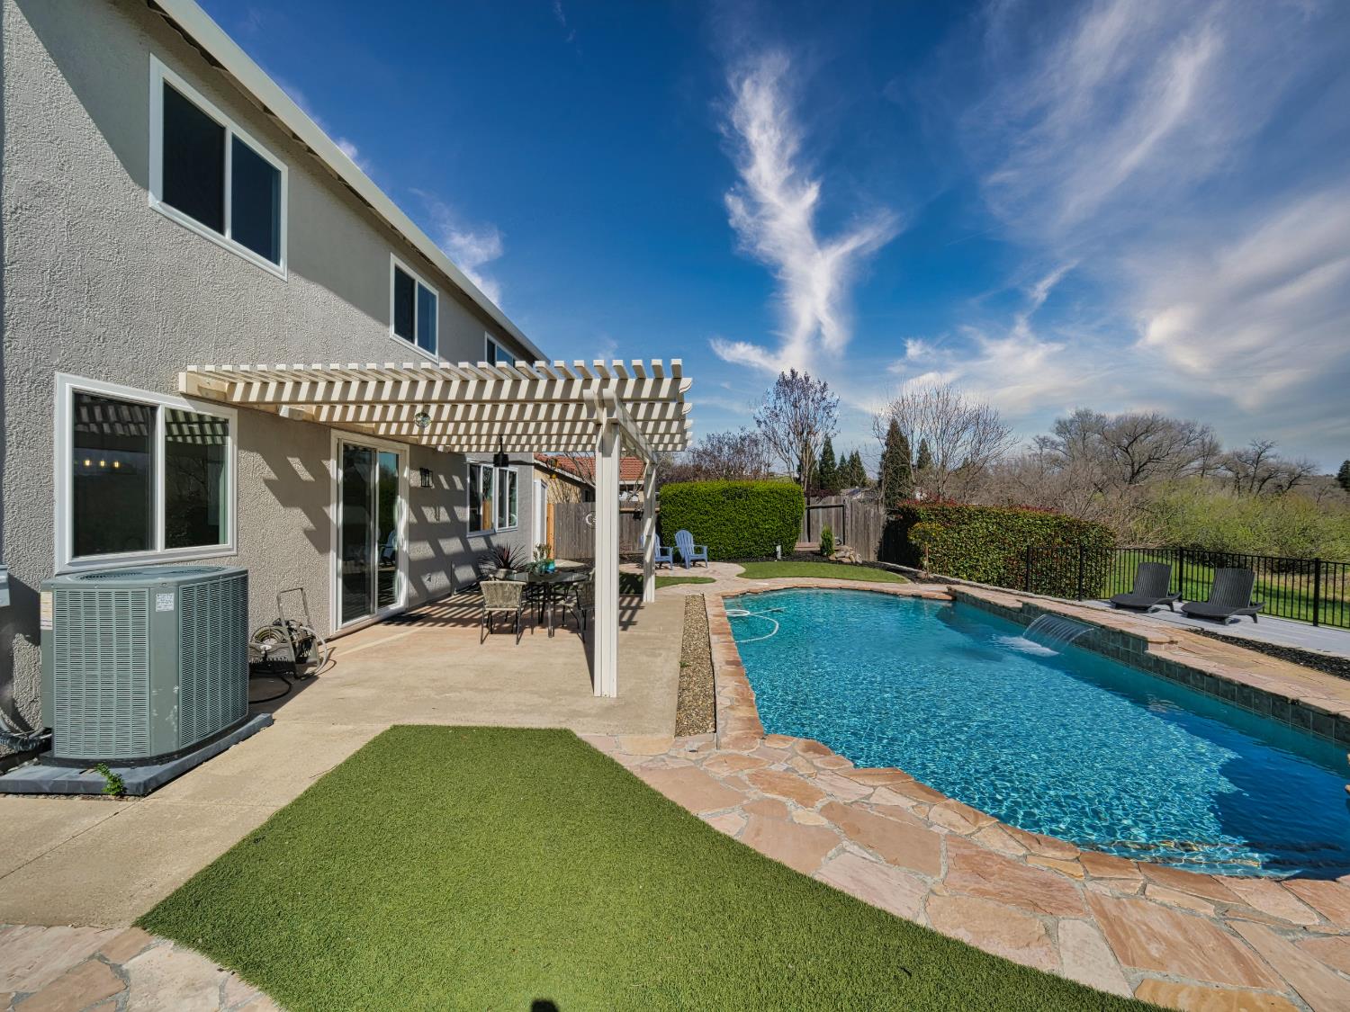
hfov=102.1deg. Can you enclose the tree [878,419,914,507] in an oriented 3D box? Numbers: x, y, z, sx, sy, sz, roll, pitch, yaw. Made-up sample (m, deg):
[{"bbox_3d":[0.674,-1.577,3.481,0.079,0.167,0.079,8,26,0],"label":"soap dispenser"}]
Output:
[{"bbox_3d":[12.157,-1.497,29.992,1.900,6.566,1.900,0,0,22],"label":"tree"}]

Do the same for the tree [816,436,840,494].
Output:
[{"bbox_3d":[15.480,-2.712,54.989,2.500,8.705,2.500,0,0,16],"label":"tree"}]

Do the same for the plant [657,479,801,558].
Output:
[{"bbox_3d":[1.686,0.437,16.597,4.200,2.300,1.300,0,0,2],"label":"plant"}]

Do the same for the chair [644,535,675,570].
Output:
[{"bbox_3d":[-0.478,1.108,13.799,0.740,0.950,0.850,0,0,-26],"label":"chair"}]

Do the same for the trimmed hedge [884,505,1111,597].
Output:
[{"bbox_3d":[8.305,1.081,14.197,4.700,2.150,1.800,0,0,2],"label":"trimmed hedge"}]

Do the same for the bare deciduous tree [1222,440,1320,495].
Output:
[{"bbox_3d":[49.089,-1.150,44.989,5.800,8.566,5.800,0,0,-42],"label":"bare deciduous tree"}]

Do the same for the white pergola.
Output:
[{"bbox_3d":[-1.933,0.191,7.526,4.380,2.880,5.820,0,0,2],"label":"white pergola"}]

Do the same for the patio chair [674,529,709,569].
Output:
[{"bbox_3d":[0.402,1.112,14.099,0.740,0.950,0.850,0,0,-35],"label":"patio chair"}]

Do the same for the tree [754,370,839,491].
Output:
[{"bbox_3d":[5.038,-2.005,22.491,3.400,7.247,3.400,0,0,11],"label":"tree"}]

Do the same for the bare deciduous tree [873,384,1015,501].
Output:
[{"bbox_3d":[12.063,-1.733,24.491,6.000,7.465,6.000,0,0,24],"label":"bare deciduous tree"}]

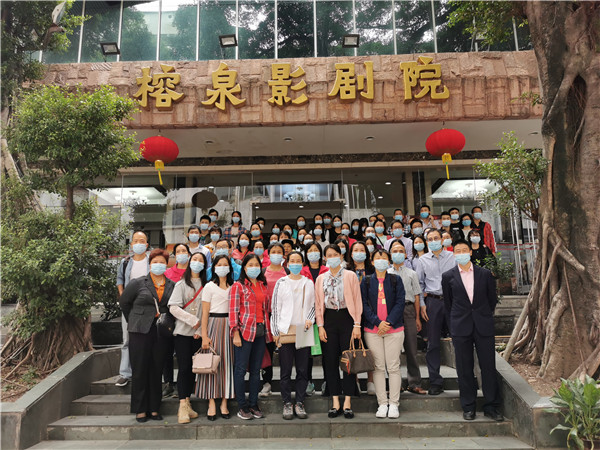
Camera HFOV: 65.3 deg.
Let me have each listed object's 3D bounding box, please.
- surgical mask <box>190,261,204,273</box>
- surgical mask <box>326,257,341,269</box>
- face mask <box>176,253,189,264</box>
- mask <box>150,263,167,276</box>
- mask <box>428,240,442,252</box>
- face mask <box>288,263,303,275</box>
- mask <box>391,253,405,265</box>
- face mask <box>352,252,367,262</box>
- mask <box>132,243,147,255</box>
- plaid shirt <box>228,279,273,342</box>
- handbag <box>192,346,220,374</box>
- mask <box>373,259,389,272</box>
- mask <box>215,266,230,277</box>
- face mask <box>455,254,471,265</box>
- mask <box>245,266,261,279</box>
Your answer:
[{"bbox_3d":[-1.012,0.420,4.620,0.147,0.115,0.085,1,-10,-10],"label":"surgical mask"},{"bbox_3d":[0.337,0.380,4.650,0.148,0.110,0.085,-7,-10,3],"label":"surgical mask"},{"bbox_3d":[-1.300,0.376,5.180,0.135,0.110,0.085,1,-10,-12],"label":"face mask"},{"bbox_3d":[-1.404,0.444,4.650,0.160,0.115,0.085,2,-10,-15],"label":"mask"},{"bbox_3d":[1.451,0.229,5.020,0.150,0.113,0.085,-4,-10,16],"label":"mask"},{"bbox_3d":[-0.044,0.453,4.790,0.135,0.110,0.085,-1,-9,0],"label":"face mask"},{"bbox_3d":[1.084,0.375,5.160,0.140,0.120,0.085,-2,-10,10],"label":"mask"},{"bbox_3d":[0.657,0.357,5.140,0.140,0.110,0.085,-2,-9,6],"label":"face mask"},{"bbox_3d":[-1.761,0.267,5.150,0.145,0.115,0.085,2,-10,-16],"label":"mask"},{"bbox_3d":[-0.487,0.846,4.630,0.420,0.610,0.260,3,-10,-22],"label":"plaid shirt"},{"bbox_3d":[-0.884,1.290,4.440,0.240,0.250,0.130,-4,-10,17],"label":"handbag"},{"bbox_3d":[0.808,0.407,4.650,0.150,0.118,0.085,-2,-10,9],"label":"mask"},{"bbox_3d":[-0.790,0.479,4.790,0.140,0.110,0.085,1,-9,-8],"label":"mask"},{"bbox_3d":[1.643,0.350,4.710,0.145,0.115,0.085,-3,-10,16],"label":"face mask"},{"bbox_3d":[-0.462,0.483,4.680,0.148,0.115,0.085,0,-10,-6],"label":"mask"}]

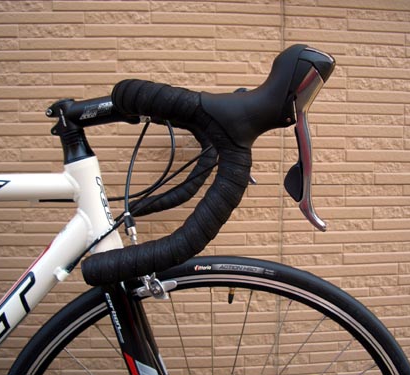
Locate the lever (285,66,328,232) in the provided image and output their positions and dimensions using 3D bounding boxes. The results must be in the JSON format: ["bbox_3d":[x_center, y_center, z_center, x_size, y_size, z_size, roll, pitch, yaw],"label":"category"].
[{"bbox_3d":[0.094,-0.035,0.467,0.038,0.152,0.029,0,6,-3],"label":"lever"}]

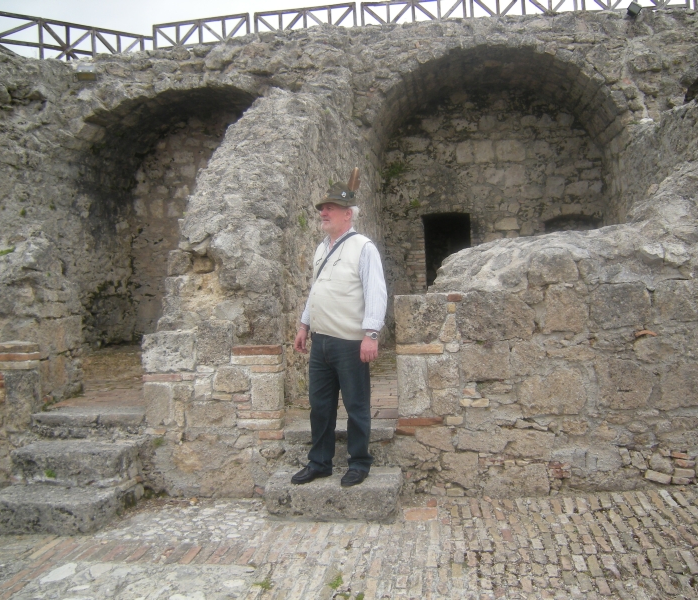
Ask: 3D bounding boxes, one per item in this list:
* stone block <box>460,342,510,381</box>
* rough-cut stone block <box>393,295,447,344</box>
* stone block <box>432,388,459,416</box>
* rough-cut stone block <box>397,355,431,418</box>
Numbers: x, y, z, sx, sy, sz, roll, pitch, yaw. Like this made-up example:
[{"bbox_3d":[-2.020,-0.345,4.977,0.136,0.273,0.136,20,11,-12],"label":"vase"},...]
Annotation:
[{"bbox_3d":[0.845,0.375,4.115,0.301,0.225,0.230,-2,3,4],"label":"stone block"},{"bbox_3d":[0.447,0.119,4.166,0.325,0.307,0.250,0,3,0],"label":"rough-cut stone block"},{"bbox_3d":[0.600,0.630,4.114,0.174,0.174,0.180,-2,4,0],"label":"stone block"},{"bbox_3d":[0.400,0.512,4.064,0.177,0.360,0.250,-1,3,4],"label":"rough-cut stone block"}]

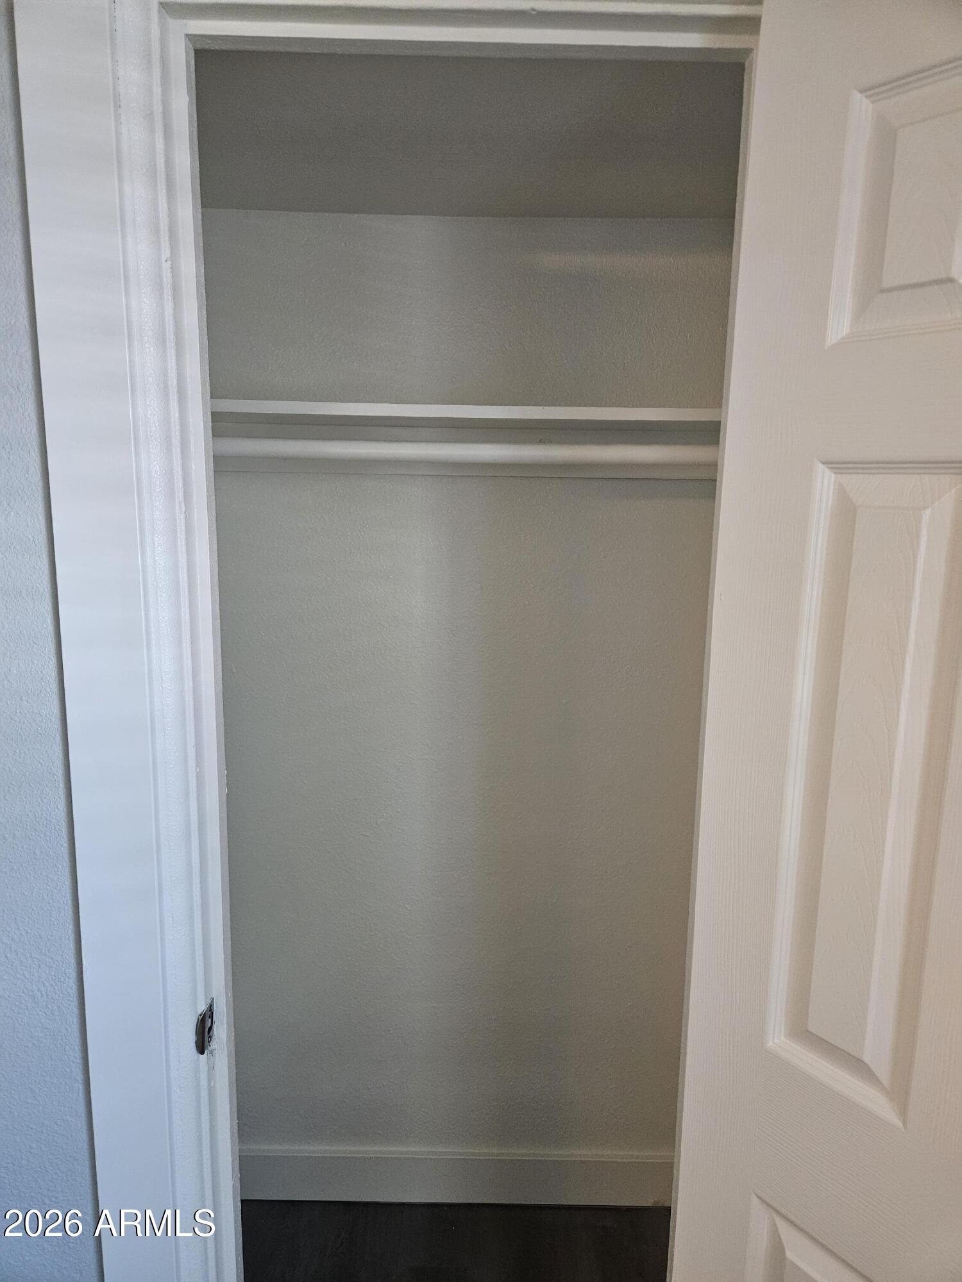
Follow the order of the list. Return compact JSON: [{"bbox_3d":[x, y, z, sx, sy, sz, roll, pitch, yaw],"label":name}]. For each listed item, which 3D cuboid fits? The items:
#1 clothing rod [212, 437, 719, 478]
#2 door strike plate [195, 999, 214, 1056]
[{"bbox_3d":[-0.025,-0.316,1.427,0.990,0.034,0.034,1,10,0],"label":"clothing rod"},{"bbox_3d":[-0.340,0.478,1.051,0.009,0.054,0.041,1,10,0],"label":"door strike plate"}]

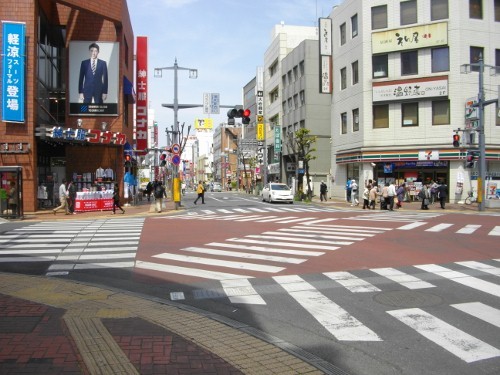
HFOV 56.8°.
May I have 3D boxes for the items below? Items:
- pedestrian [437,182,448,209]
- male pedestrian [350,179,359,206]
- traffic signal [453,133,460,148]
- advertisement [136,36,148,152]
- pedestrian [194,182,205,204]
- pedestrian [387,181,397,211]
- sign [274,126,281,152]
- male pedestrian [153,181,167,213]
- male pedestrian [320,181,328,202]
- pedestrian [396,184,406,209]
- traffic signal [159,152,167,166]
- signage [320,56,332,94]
[{"bbox_3d":[11.030,0.423,26.400,0.580,1.650,0.420,0,1,18],"label":"pedestrian"},{"bbox_3d":[6.557,0.345,29.000,0.580,1.640,0.500,0,1,15],"label":"male pedestrian"},{"bbox_3d":[10.733,-2.420,24.000,0.350,0.720,0.300,0,1,18],"label":"traffic signal"},{"bbox_3d":[-8.373,-7.088,36.000,0.840,9.200,0.350,0,1,-9],"label":"advertisement"},{"bbox_3d":[-3.375,0.351,31.200,0.680,1.640,0.500,0,1,-9],"label":"pedestrian"},{"bbox_3d":[7.745,0.476,25.300,0.580,1.600,0.420,0,1,12],"label":"pedestrian"},{"bbox_3d":[3.248,-5.655,54.000,0.720,3.100,0.280,0,1,-13],"label":"sign"},{"bbox_3d":[-4.612,0.478,23.500,0.620,1.600,0.500,0,1,-7],"label":"male pedestrian"},{"bbox_3d":[5.770,0.318,35.800,0.580,1.660,0.420,0,1,-14],"label":"male pedestrian"},{"bbox_3d":[9.026,0.476,27.500,0.550,1.490,0.470,0,1,-6],"label":"pedestrian"},{"bbox_3d":[-4.968,-1.582,26.300,0.400,0.790,0.340,-1,1,-40],"label":"traffic signal"},{"bbox_3d":[6.339,-9.347,38.400,0.920,3.150,0.380,0,1,-13],"label":"signage"}]

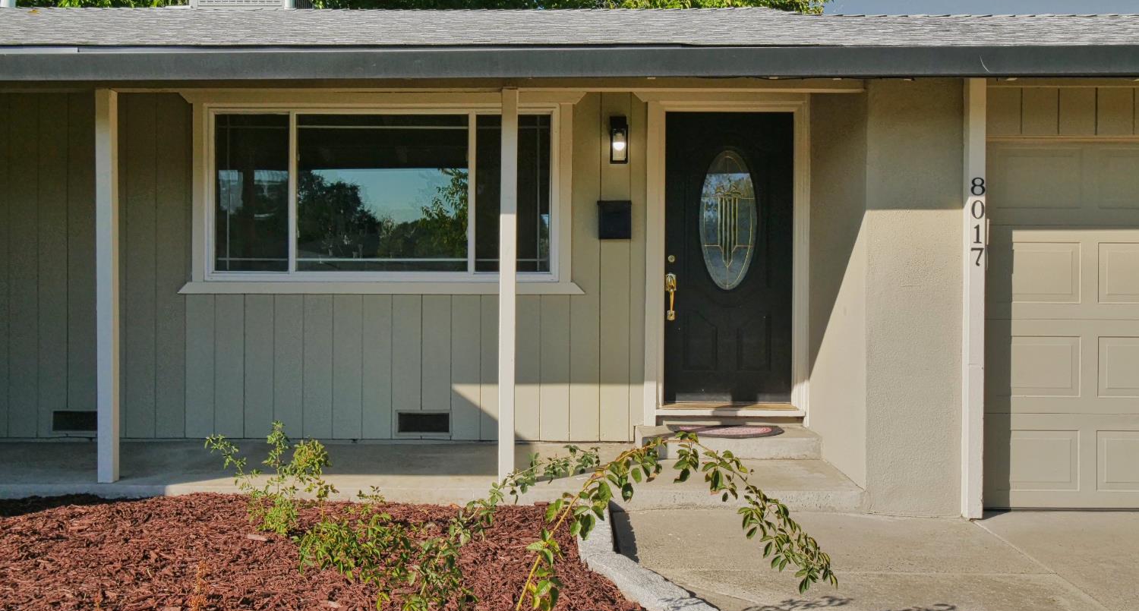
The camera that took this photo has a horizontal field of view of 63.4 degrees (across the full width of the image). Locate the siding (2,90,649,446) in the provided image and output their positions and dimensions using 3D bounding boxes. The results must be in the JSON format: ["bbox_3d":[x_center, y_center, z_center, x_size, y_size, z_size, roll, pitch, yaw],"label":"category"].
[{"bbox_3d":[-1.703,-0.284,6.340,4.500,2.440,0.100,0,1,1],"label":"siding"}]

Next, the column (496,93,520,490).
[{"bbox_3d":[-0.345,-0.111,5.184,0.089,2.210,0.089,0,1,1],"label":"column"}]

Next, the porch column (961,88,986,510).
[{"bbox_3d":[2.195,-0.043,4.994,0.089,2.380,0.089,0,1,1],"label":"porch column"}]

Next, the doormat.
[{"bbox_3d":[1.057,0.834,6.115,0.780,0.012,0.490,0,1,1],"label":"doormat"}]

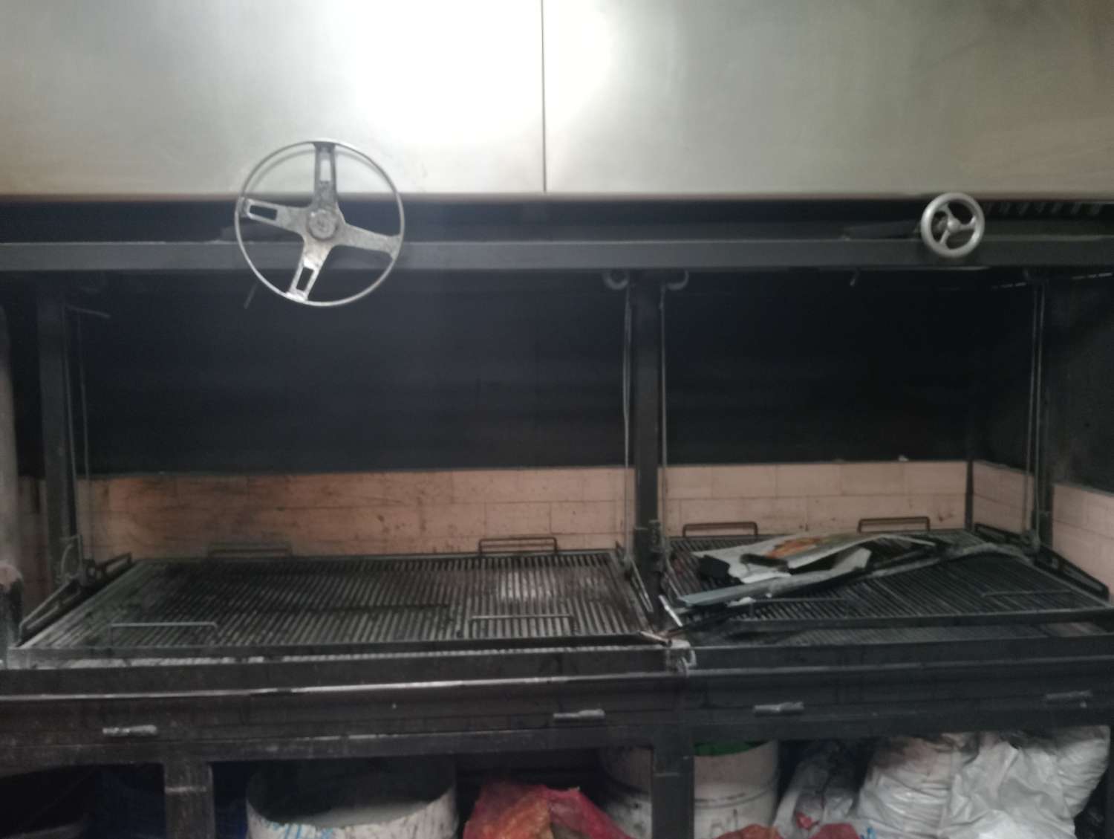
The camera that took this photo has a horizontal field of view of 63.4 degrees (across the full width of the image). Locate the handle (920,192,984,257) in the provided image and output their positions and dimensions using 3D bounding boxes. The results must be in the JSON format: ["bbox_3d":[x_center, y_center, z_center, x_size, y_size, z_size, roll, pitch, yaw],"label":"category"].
[{"bbox_3d":[1.125,-0.553,2.570,0.183,0.183,0.055,-1,6,-4],"label":"handle"}]

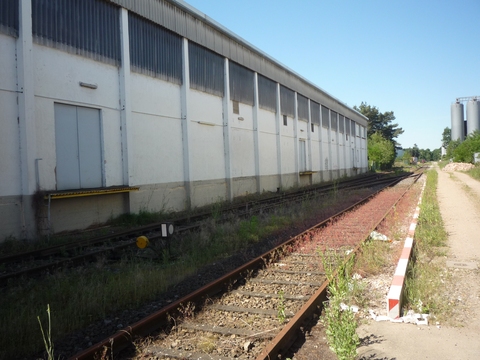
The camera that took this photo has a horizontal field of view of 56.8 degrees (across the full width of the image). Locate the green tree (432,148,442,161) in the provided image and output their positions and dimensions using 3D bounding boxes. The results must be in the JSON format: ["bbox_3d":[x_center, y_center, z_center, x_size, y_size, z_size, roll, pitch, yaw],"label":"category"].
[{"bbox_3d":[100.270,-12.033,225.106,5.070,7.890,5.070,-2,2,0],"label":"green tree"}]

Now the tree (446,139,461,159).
[{"bbox_3d":[53.992,-7.163,112.089,3.530,6.630,3.530,-2,2,0],"label":"tree"}]

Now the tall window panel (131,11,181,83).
[{"bbox_3d":[-3.182,-4.944,17.247,0.150,2.080,3.700,-1,2,24],"label":"tall window panel"}]

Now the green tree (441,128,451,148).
[{"bbox_3d":[74.565,-12.932,160.172,4.150,12.730,5.000,-2,2,0],"label":"green tree"}]

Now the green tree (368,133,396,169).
[{"bbox_3d":[25.617,-5.100,80.094,5.410,6.930,5.400,-2,2,0],"label":"green tree"}]

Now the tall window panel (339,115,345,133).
[{"bbox_3d":[11.868,-6.435,51.672,0.150,2.000,3.600,-1,2,24],"label":"tall window panel"}]

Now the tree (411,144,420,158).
[{"bbox_3d":[77.265,-11.097,195.122,4.390,9.020,4.390,-2,2,0],"label":"tree"}]

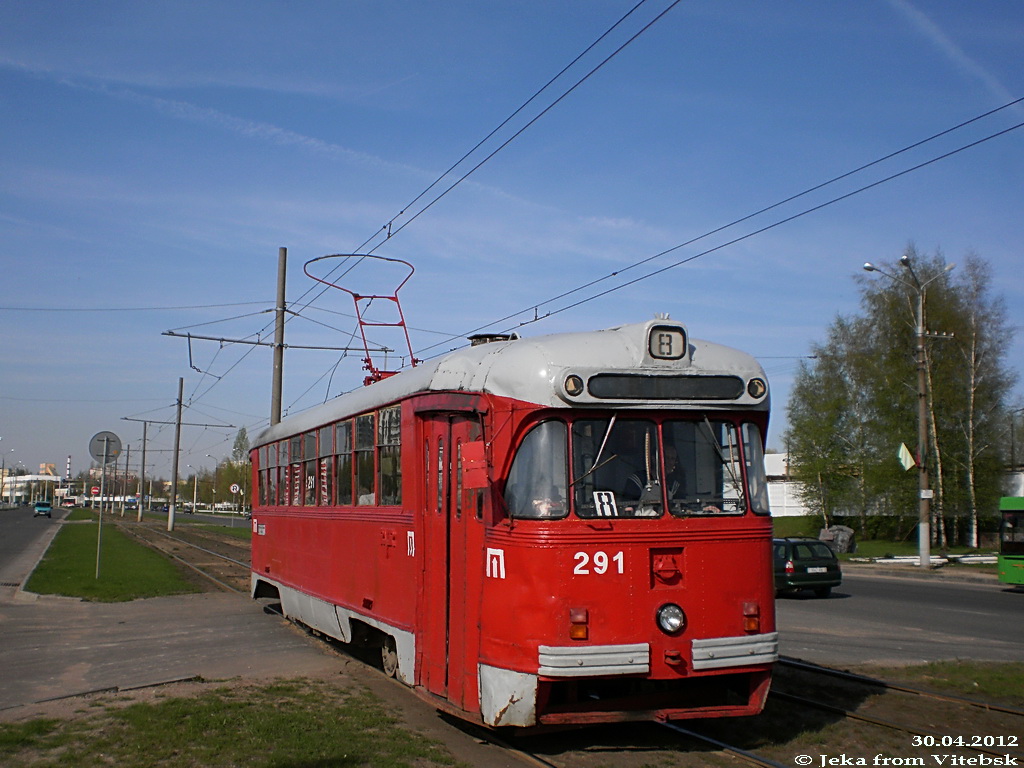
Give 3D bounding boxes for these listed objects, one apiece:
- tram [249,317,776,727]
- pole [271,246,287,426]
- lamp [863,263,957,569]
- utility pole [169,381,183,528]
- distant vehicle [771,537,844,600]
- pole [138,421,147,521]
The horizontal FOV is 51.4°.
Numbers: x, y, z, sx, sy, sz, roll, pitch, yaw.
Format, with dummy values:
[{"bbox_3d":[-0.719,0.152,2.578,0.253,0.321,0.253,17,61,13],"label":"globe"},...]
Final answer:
[{"bbox_3d":[-1.370,1.898,14.261,2.600,3.260,13.800,4,-7,-22],"label":"tram"},{"bbox_3d":[-7.941,0.664,35.846,0.360,10.500,0.360,4,-7,-22],"label":"pole"},{"bbox_3d":[15.342,1.119,40.133,3.400,11.400,2.500,4,-7,-22],"label":"lamp"},{"bbox_3d":[-22.897,4.841,72.695,0.380,10.400,0.380,4,-7,-22],"label":"utility pole"},{"bbox_3d":[6.440,4.687,27.703,1.700,1.460,4.500,4,-7,-22],"label":"distant vehicle"},{"bbox_3d":[-38.458,9.149,110.981,0.380,10.400,0.380,4,-7,-22],"label":"pole"}]

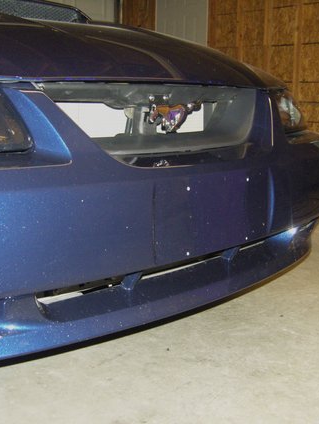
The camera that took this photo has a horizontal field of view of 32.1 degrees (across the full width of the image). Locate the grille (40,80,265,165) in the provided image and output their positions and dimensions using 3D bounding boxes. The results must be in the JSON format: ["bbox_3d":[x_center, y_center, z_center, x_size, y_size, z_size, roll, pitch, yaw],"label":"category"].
[{"bbox_3d":[0.017,-0.181,1.134,0.600,0.160,0.150,-11,15,-43],"label":"grille"}]

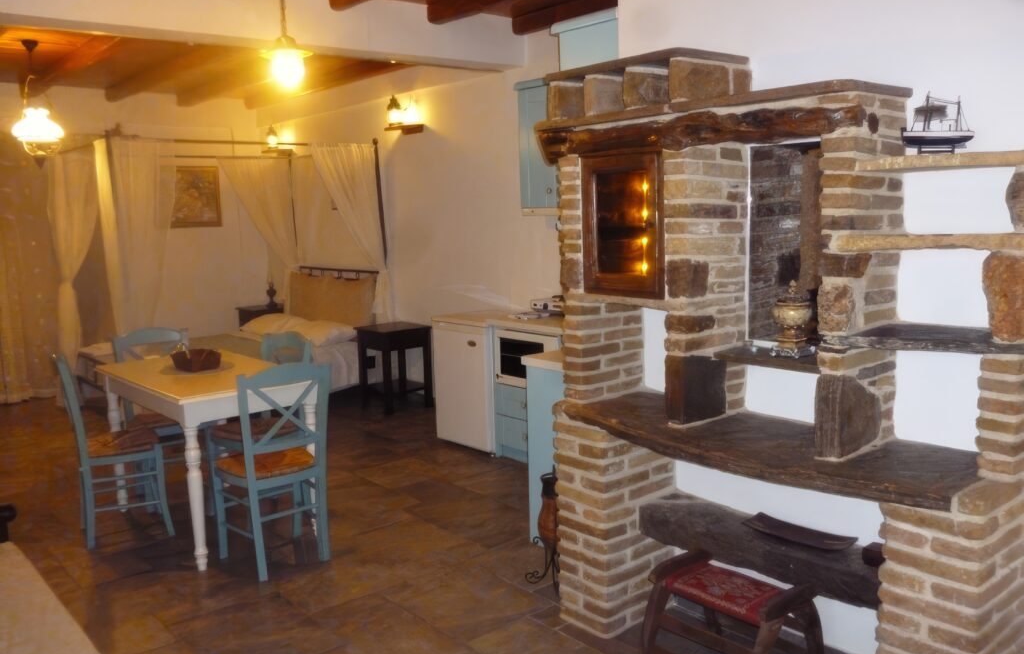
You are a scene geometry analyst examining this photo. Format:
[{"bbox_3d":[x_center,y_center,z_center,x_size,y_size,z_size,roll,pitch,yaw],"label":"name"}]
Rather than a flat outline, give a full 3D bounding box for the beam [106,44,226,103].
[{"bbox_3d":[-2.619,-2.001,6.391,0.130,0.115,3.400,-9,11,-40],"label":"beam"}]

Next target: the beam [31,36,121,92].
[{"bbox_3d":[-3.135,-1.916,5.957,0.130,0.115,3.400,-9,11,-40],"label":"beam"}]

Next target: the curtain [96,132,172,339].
[{"bbox_3d":[-2.541,-0.306,5.763,0.480,1.980,0.240,-9,10,-40],"label":"curtain"}]

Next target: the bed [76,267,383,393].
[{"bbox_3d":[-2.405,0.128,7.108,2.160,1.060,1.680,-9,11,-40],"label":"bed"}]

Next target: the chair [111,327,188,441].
[{"bbox_3d":[-1.946,0.483,4.747,0.430,0.900,0.470,-9,10,-40],"label":"chair"}]

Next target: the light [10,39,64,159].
[{"bbox_3d":[-3.221,-1.500,5.595,0.340,0.835,0.340,-9,10,-40],"label":"light"}]

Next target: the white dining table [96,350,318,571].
[{"bbox_3d":[-1.530,0.612,4.192,0.665,0.770,1.230,-9,10,-40],"label":"white dining table"}]

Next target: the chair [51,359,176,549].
[{"bbox_3d":[-2.034,0.610,4.205,0.445,0.925,0.450,-9,11,-40],"label":"chair"}]

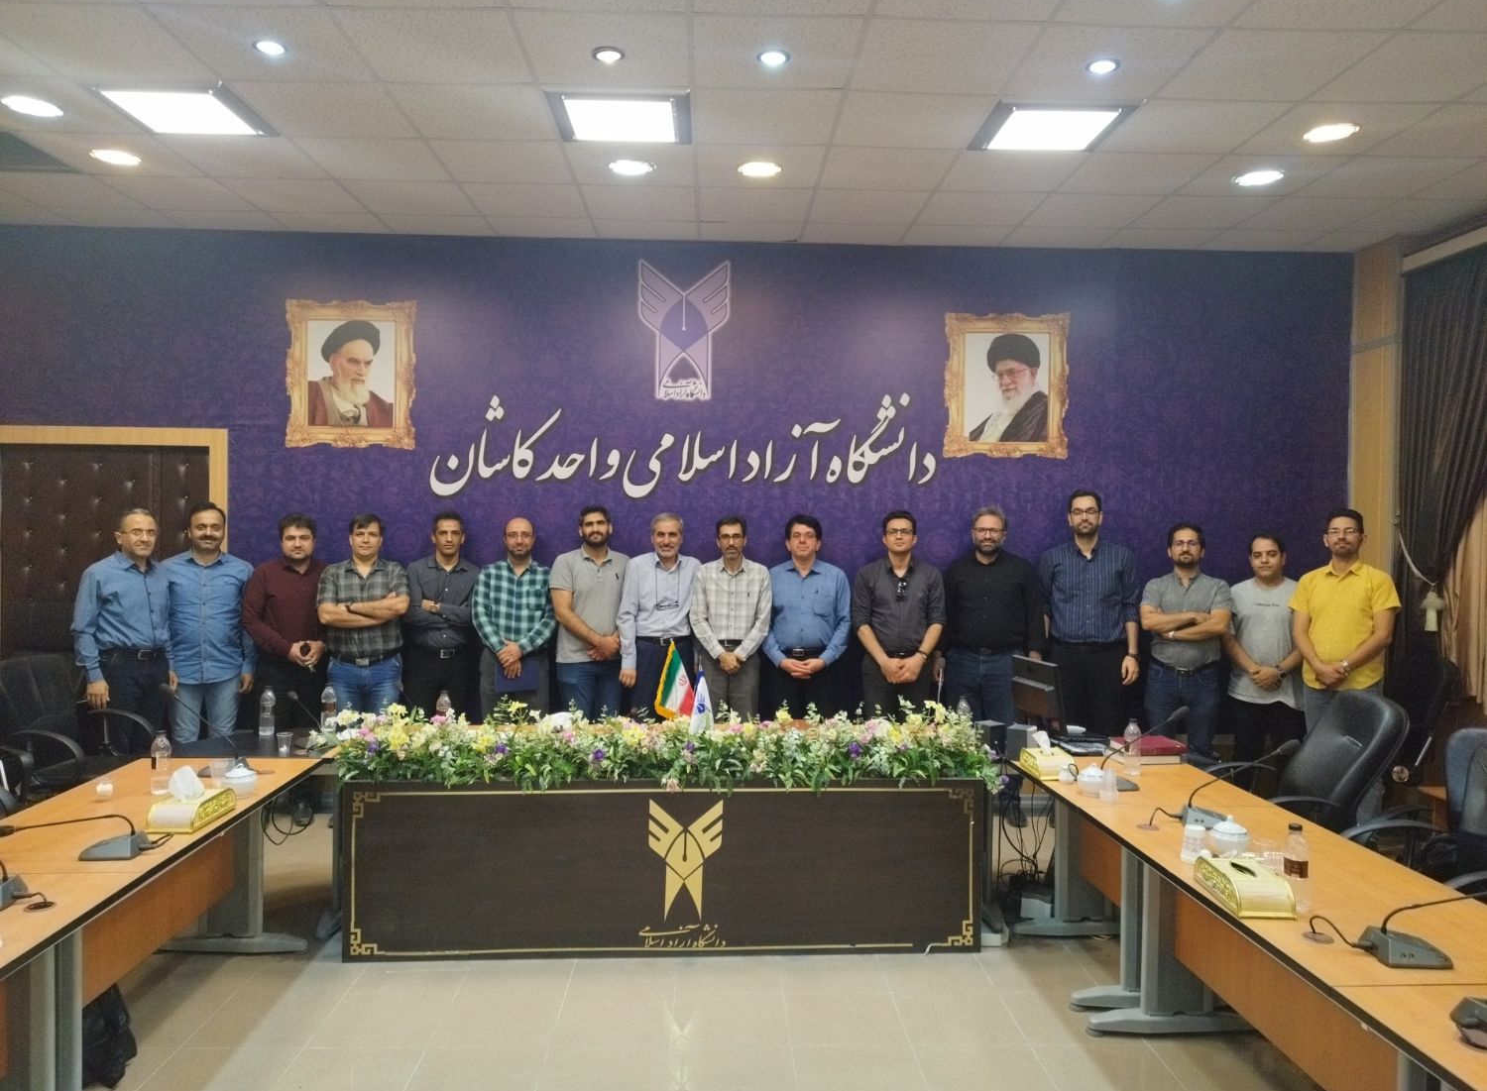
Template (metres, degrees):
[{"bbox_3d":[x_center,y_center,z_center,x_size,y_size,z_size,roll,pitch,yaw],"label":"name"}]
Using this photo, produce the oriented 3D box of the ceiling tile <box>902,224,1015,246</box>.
[{"bbox_3d":[1.252,-1.835,6.076,0.600,0.020,0.440,1,2,-2],"label":"ceiling tile"}]

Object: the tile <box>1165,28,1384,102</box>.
[{"bbox_3d":[1.936,-1.784,3.820,0.600,0.020,0.600,0,1,-2],"label":"tile"}]

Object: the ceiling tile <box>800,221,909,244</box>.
[{"bbox_3d":[0.650,-1.841,6.058,0.600,0.020,0.440,1,2,-2],"label":"ceiling tile"}]

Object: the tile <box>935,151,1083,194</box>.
[{"bbox_3d":[1.261,-1.770,4.864,0.595,0.020,0.590,1,1,-2],"label":"tile"}]

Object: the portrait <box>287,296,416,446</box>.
[{"bbox_3d":[-2.332,-1.020,6.116,0.772,0.882,0.030,0,1,-3],"label":"portrait"}]

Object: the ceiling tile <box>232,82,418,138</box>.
[{"bbox_3d":[-1.684,-1.784,4.197,0.595,0.020,0.590,1,1,-2],"label":"ceiling tile"}]

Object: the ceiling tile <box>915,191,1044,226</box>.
[{"bbox_3d":[1.244,-1.783,5.444,0.595,0.020,0.590,1,1,-2],"label":"ceiling tile"}]

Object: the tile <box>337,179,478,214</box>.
[{"bbox_3d":[-1.718,-1.811,5.355,0.595,0.020,0.590,1,1,-2],"label":"tile"}]

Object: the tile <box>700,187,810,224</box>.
[{"bbox_3d":[0.063,-1.811,5.472,0.600,0.020,0.600,1,1,-2],"label":"tile"}]

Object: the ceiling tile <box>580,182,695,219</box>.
[{"bbox_3d":[-0.536,-1.817,5.456,0.600,0.020,0.600,1,1,-2],"label":"ceiling tile"}]

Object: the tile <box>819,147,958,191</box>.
[{"bbox_3d":[0.669,-1.775,4.847,0.595,0.020,0.590,1,1,-2],"label":"tile"}]

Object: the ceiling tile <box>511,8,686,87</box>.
[{"bbox_3d":[-0.482,-1.760,3.653,0.595,0.020,0.590,1,1,-2],"label":"ceiling tile"}]

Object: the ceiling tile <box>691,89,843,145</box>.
[{"bbox_3d":[0.094,-1.787,4.300,0.600,0.020,0.600,1,1,-2],"label":"ceiling tile"}]

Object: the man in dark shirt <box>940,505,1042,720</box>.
[{"bbox_3d":[1.392,0.691,5.801,0.570,1.845,0.310,1,1,9],"label":"man in dark shirt"}]

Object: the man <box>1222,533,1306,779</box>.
[{"bbox_3d":[2.969,0.789,5.897,0.510,1.717,0.310,1,1,17],"label":"man"}]

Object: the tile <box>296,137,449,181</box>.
[{"bbox_3d":[-1.726,-1.829,4.865,0.600,0.020,0.600,1,2,-2],"label":"tile"}]

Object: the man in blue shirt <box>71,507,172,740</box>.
[{"bbox_3d":[-3.357,0.678,5.586,0.310,1.765,0.490,2,2,43],"label":"man in blue shirt"}]

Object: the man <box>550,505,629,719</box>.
[{"bbox_3d":[-0.841,0.686,5.675,0.500,1.815,0.320,0,1,-5],"label":"man"}]

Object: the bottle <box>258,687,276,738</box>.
[{"bbox_3d":[-2.112,0.733,4.594,0.068,0.225,0.068,0,1,-2],"label":"bottle"}]

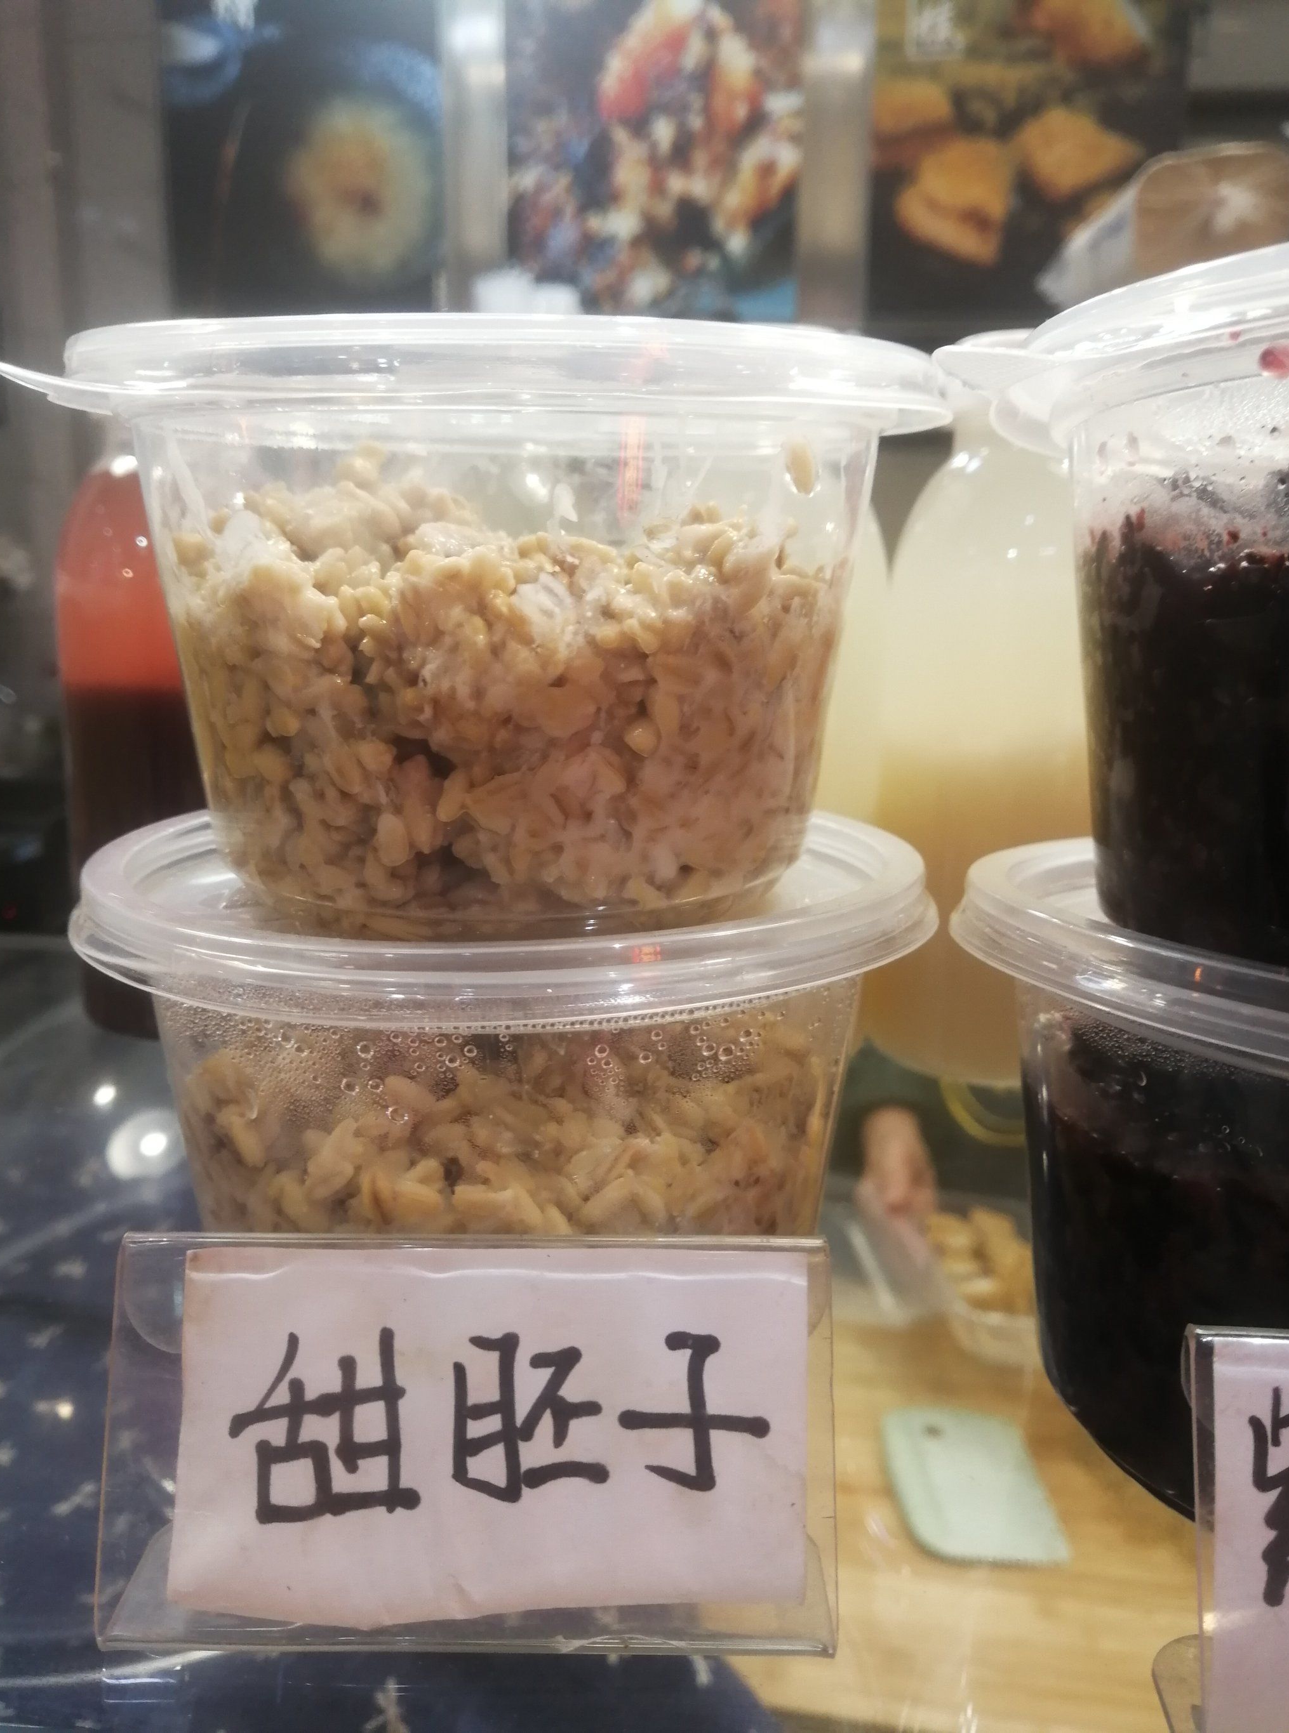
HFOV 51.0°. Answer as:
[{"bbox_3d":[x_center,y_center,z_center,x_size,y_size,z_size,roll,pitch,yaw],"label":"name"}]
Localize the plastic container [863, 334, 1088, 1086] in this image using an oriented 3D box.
[{"bbox_3d":[0.090,-0.037,0.331,0.064,0.172,0.064,1,11,0],"label":"plastic container"}]

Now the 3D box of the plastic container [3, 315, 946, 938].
[{"bbox_3d":[-0.023,-0.039,0.208,0.132,0.073,0.125,1,16,0],"label":"plastic container"}]

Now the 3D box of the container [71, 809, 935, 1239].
[{"bbox_3d":[-0.020,0.033,0.211,0.125,0.073,0.125,0,12,0],"label":"container"}]

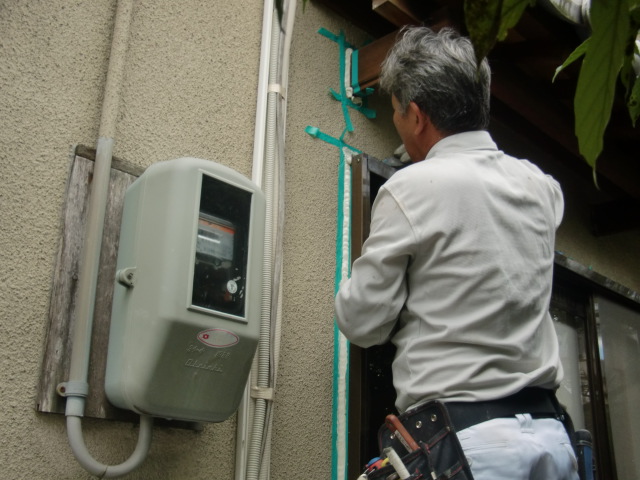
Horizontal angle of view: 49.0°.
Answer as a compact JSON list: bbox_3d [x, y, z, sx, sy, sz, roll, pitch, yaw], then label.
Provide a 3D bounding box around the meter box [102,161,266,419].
[{"bbox_3d":[-0.228,0.085,1.253,0.213,0.443,0.166,20,-27,-40],"label":"meter box"}]

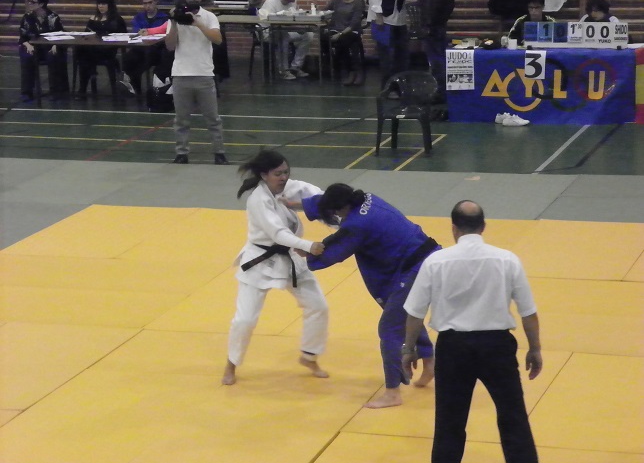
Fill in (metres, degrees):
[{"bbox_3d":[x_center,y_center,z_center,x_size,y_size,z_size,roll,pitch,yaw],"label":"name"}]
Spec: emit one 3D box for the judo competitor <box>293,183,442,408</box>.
[{"bbox_3d":[0.278,0.379,14.330,0.900,1.310,0.620,3,12,17],"label":"judo competitor"}]

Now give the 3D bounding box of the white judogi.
[{"bbox_3d":[-0.272,0.244,14.640,0.560,1.170,0.570,8,15,37],"label":"white judogi"}]

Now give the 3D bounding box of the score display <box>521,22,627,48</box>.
[{"bbox_3d":[2.595,-2.015,24.000,1.060,0.270,0.120,1,12,10],"label":"score display"}]

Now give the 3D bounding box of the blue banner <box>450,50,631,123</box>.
[{"bbox_3d":[2.257,-1.489,24.100,1.950,0.780,0.050,1,12,10],"label":"blue banner"}]

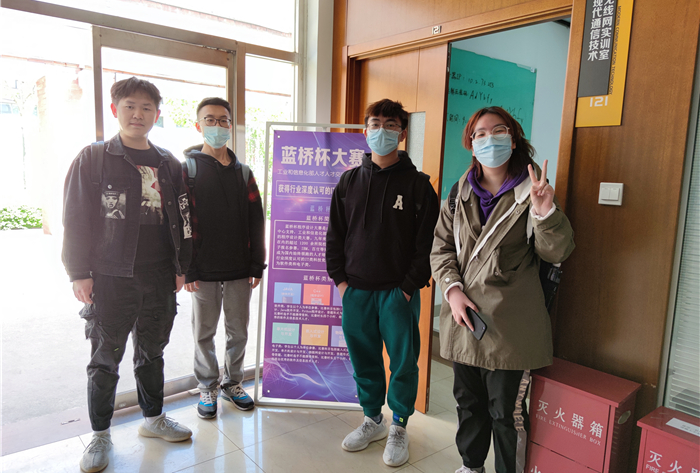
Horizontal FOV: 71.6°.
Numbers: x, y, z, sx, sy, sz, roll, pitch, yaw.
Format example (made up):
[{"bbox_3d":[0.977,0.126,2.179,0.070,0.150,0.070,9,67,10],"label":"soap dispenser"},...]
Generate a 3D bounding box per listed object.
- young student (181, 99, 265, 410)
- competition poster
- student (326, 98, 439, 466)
[{"bbox_3d":[-0.749,0.119,2.853,0.530,1.790,0.400,-1,7,-20],"label":"young student"},{"bbox_3d":[-0.193,0.171,2.933,0.620,1.650,0.030,2,-2,2],"label":"competition poster"},{"bbox_3d":[0.170,0.213,2.462,0.560,1.750,0.400,3,7,14],"label":"student"}]

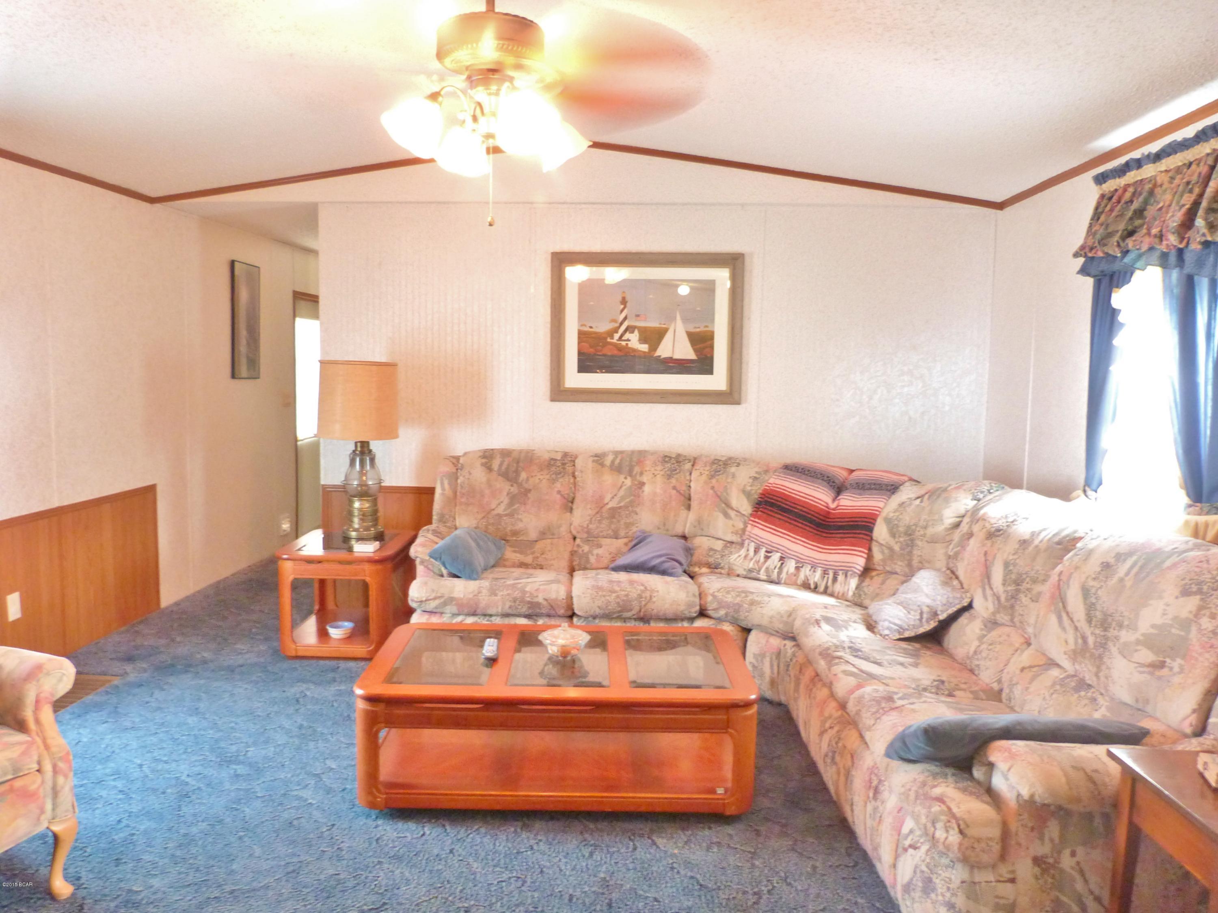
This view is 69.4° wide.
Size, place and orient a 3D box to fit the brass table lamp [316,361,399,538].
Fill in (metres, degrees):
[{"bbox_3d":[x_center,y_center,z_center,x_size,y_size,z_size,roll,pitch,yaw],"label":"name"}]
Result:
[{"bbox_3d":[-1.244,-0.027,4.383,0.424,0.892,0.424,1,6,3],"label":"brass table lamp"}]

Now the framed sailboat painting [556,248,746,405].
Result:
[{"bbox_3d":[0.195,-0.668,4.602,1.001,0.778,0.035,1,6,3],"label":"framed sailboat painting"}]

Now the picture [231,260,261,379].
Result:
[{"bbox_3d":[-2.385,-0.889,5.798,0.022,0.751,0.364,1,6,3],"label":"picture"}]

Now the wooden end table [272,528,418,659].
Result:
[{"bbox_3d":[-1.265,0.672,4.360,0.559,0.492,0.639,1,6,1],"label":"wooden end table"}]

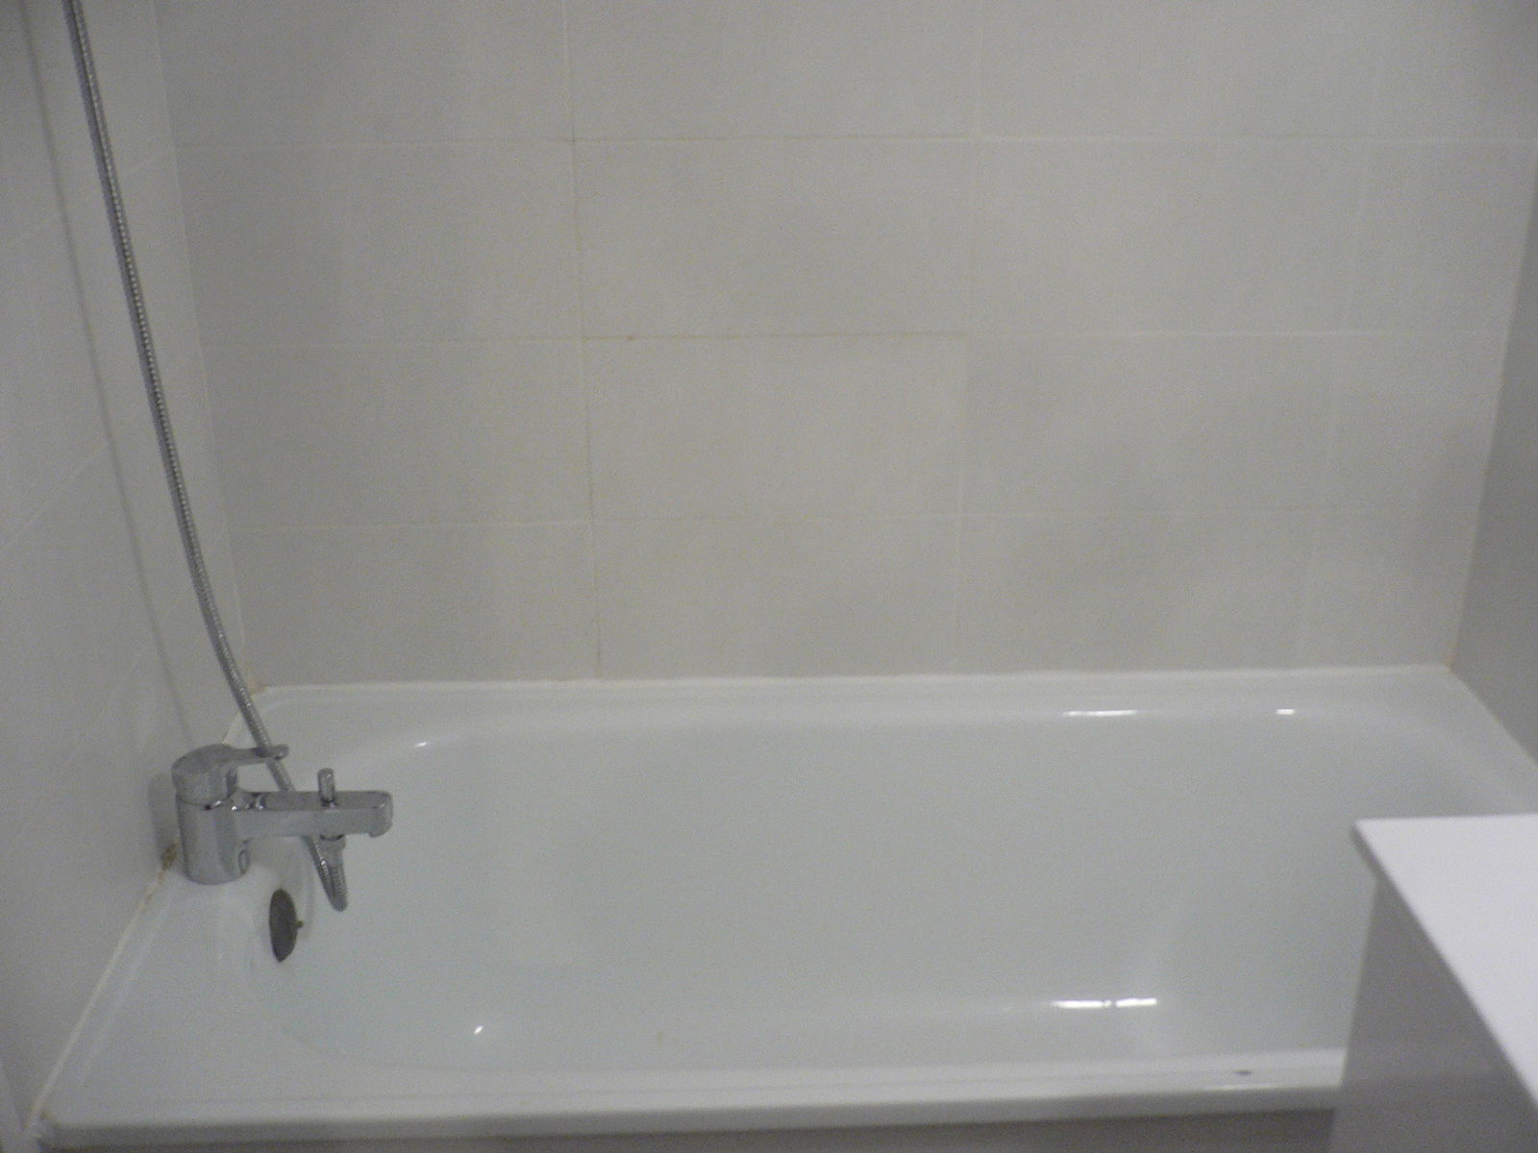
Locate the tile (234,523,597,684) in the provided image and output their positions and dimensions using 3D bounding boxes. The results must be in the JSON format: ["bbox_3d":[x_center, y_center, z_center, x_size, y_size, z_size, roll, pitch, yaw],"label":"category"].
[{"bbox_3d":[-0.387,0.031,1.732,0.387,0.193,0.010,-1,23,-2],"label":"tile"}]

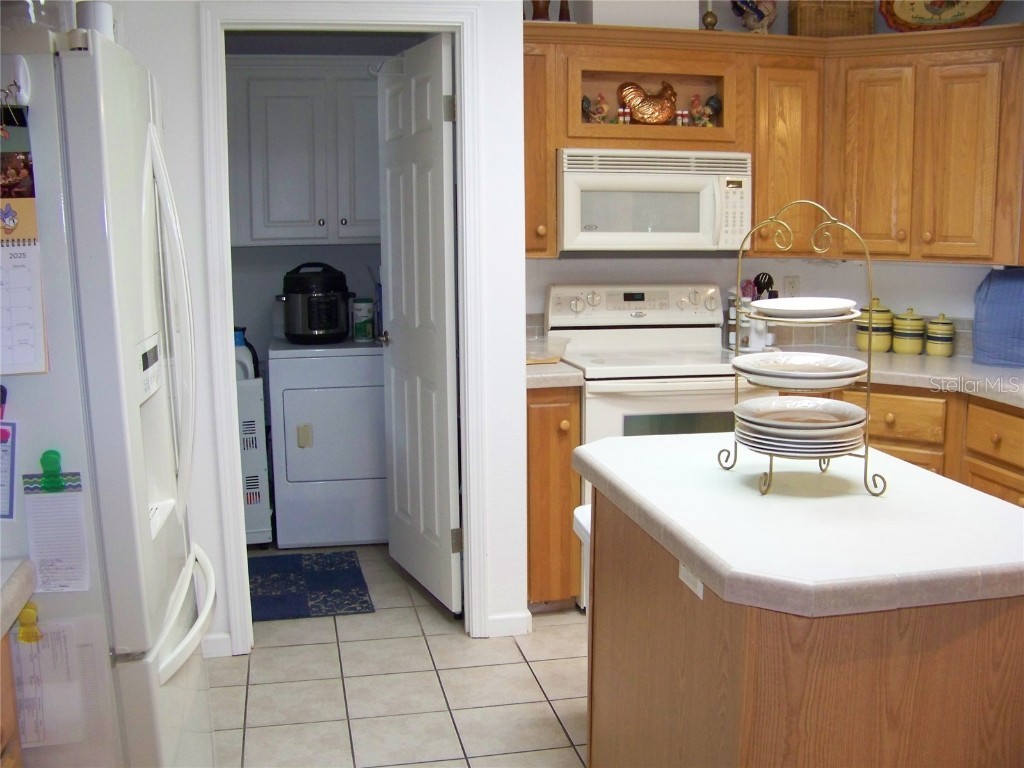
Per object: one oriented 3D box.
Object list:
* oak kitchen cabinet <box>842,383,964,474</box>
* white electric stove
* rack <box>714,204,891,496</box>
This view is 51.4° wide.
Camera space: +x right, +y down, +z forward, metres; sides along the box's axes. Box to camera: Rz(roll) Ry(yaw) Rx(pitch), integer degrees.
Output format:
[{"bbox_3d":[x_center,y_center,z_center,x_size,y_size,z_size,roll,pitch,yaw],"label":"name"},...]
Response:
[{"bbox_3d":[1.491,0.389,4.005,0.460,0.875,0.600,5,11,33],"label":"oak kitchen cabinet"},{"bbox_3d":[0.560,0.223,4.138,0.752,1.185,0.670,-2,9,-12],"label":"white electric stove"},{"bbox_3d":[0.580,-0.080,2.127,0.380,0.575,0.285,8,12,43],"label":"rack"}]

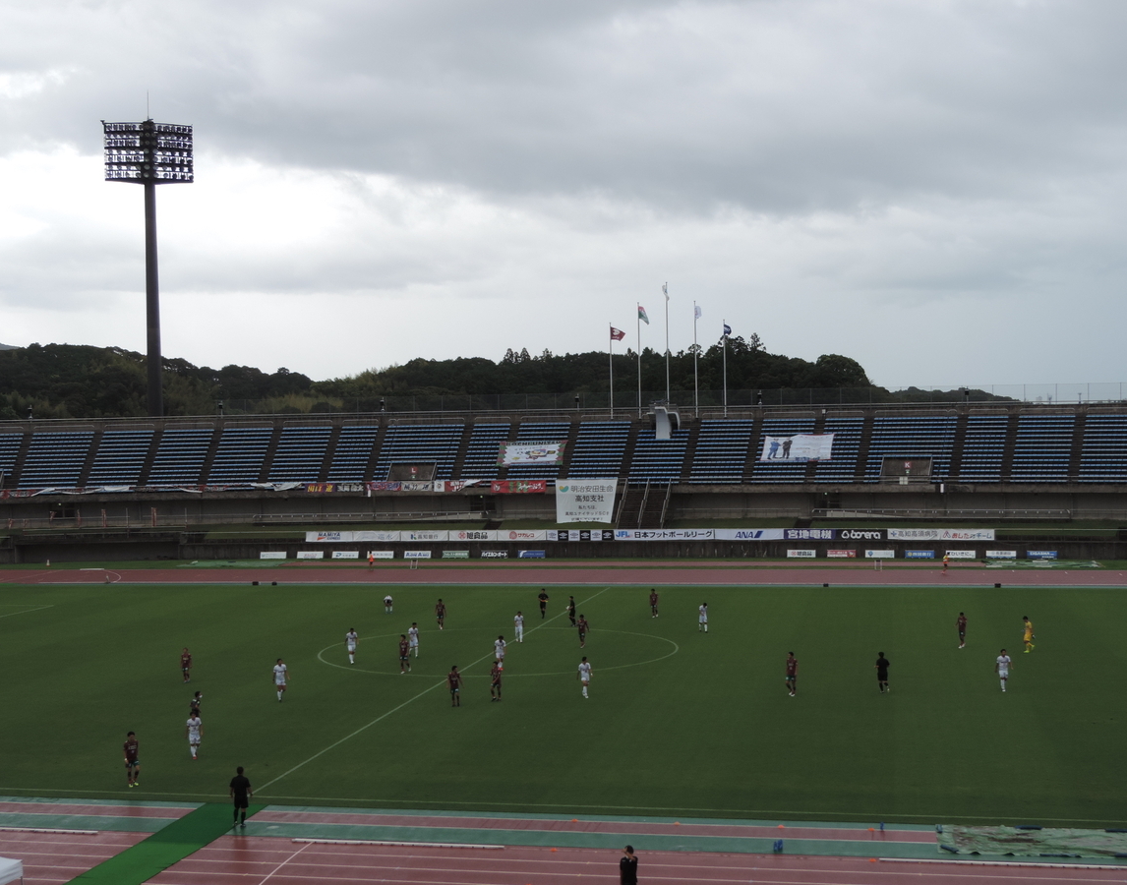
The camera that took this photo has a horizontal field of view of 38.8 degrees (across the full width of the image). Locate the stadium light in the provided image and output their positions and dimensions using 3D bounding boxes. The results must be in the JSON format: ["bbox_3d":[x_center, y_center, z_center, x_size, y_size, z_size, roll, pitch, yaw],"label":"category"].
[{"bbox_3d":[-46.933,-18.126,183.047,10.111,37.680,3.000,-1,0,-23],"label":"stadium light"}]

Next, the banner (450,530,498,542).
[{"bbox_3d":[-8.162,8.496,146.177,4.545,1.005,0.050,-1,0,11],"label":"banner"}]

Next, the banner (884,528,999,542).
[{"bbox_3d":[32.595,7.953,138.295,8.988,0.985,0.050,-1,0,11],"label":"banner"}]

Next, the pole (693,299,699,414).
[{"bbox_3d":[13.577,-8.439,163.982,0.200,12.008,0.200,-1,0,11],"label":"pole"}]

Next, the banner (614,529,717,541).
[{"bbox_3d":[9.008,8.264,142.857,9.044,1.009,0.050,-1,0,11],"label":"banner"}]

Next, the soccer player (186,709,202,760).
[{"bbox_3d":[-12.687,10.048,55.298,0.580,1.690,0.480,-1,0,-8],"label":"soccer player"}]

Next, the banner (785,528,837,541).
[{"bbox_3d":[21.748,8.172,141.271,4.494,0.963,0.100,-1,0,11],"label":"banner"}]

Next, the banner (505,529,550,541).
[{"bbox_3d":[-3.783,8.536,146.172,4.517,0.960,0.100,-1,0,11],"label":"banner"}]

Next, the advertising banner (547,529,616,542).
[{"bbox_3d":[1.528,8.387,144.303,6.230,1.028,0.050,-1,0,11],"label":"advertising banner"}]

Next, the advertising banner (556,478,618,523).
[{"bbox_3d":[2.132,5.595,152.217,5.895,4.166,0.150,-1,0,11],"label":"advertising banner"}]

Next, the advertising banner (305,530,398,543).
[{"bbox_3d":[-19.577,8.791,149.204,9.222,0.971,0.100,-1,0,11],"label":"advertising banner"}]

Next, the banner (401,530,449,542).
[{"bbox_3d":[-12.742,8.570,147.063,4.563,1.002,0.050,-1,0,11],"label":"banner"}]

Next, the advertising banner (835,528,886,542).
[{"bbox_3d":[26.122,8.136,140.431,4.415,0.965,0.100,-1,0,11],"label":"advertising banner"}]

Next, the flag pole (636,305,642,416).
[{"bbox_3d":[7.868,-8.479,165.955,0.220,11.969,0.220,-1,0,11],"label":"flag pole"}]

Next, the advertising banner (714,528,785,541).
[{"bbox_3d":[16.518,8.235,142.275,6.089,0.961,0.100,-1,0,11],"label":"advertising banner"}]

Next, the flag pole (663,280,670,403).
[{"bbox_3d":[10.724,-9.436,164.528,0.200,13.986,0.200,-1,0,11],"label":"flag pole"}]

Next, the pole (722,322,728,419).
[{"bbox_3d":[16.572,-7.588,164.289,0.220,9.933,0.220,-1,0,11],"label":"pole"}]

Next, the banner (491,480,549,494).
[{"bbox_3d":[-4.214,4.247,152.752,5.276,1.125,0.100,-1,0,6],"label":"banner"}]

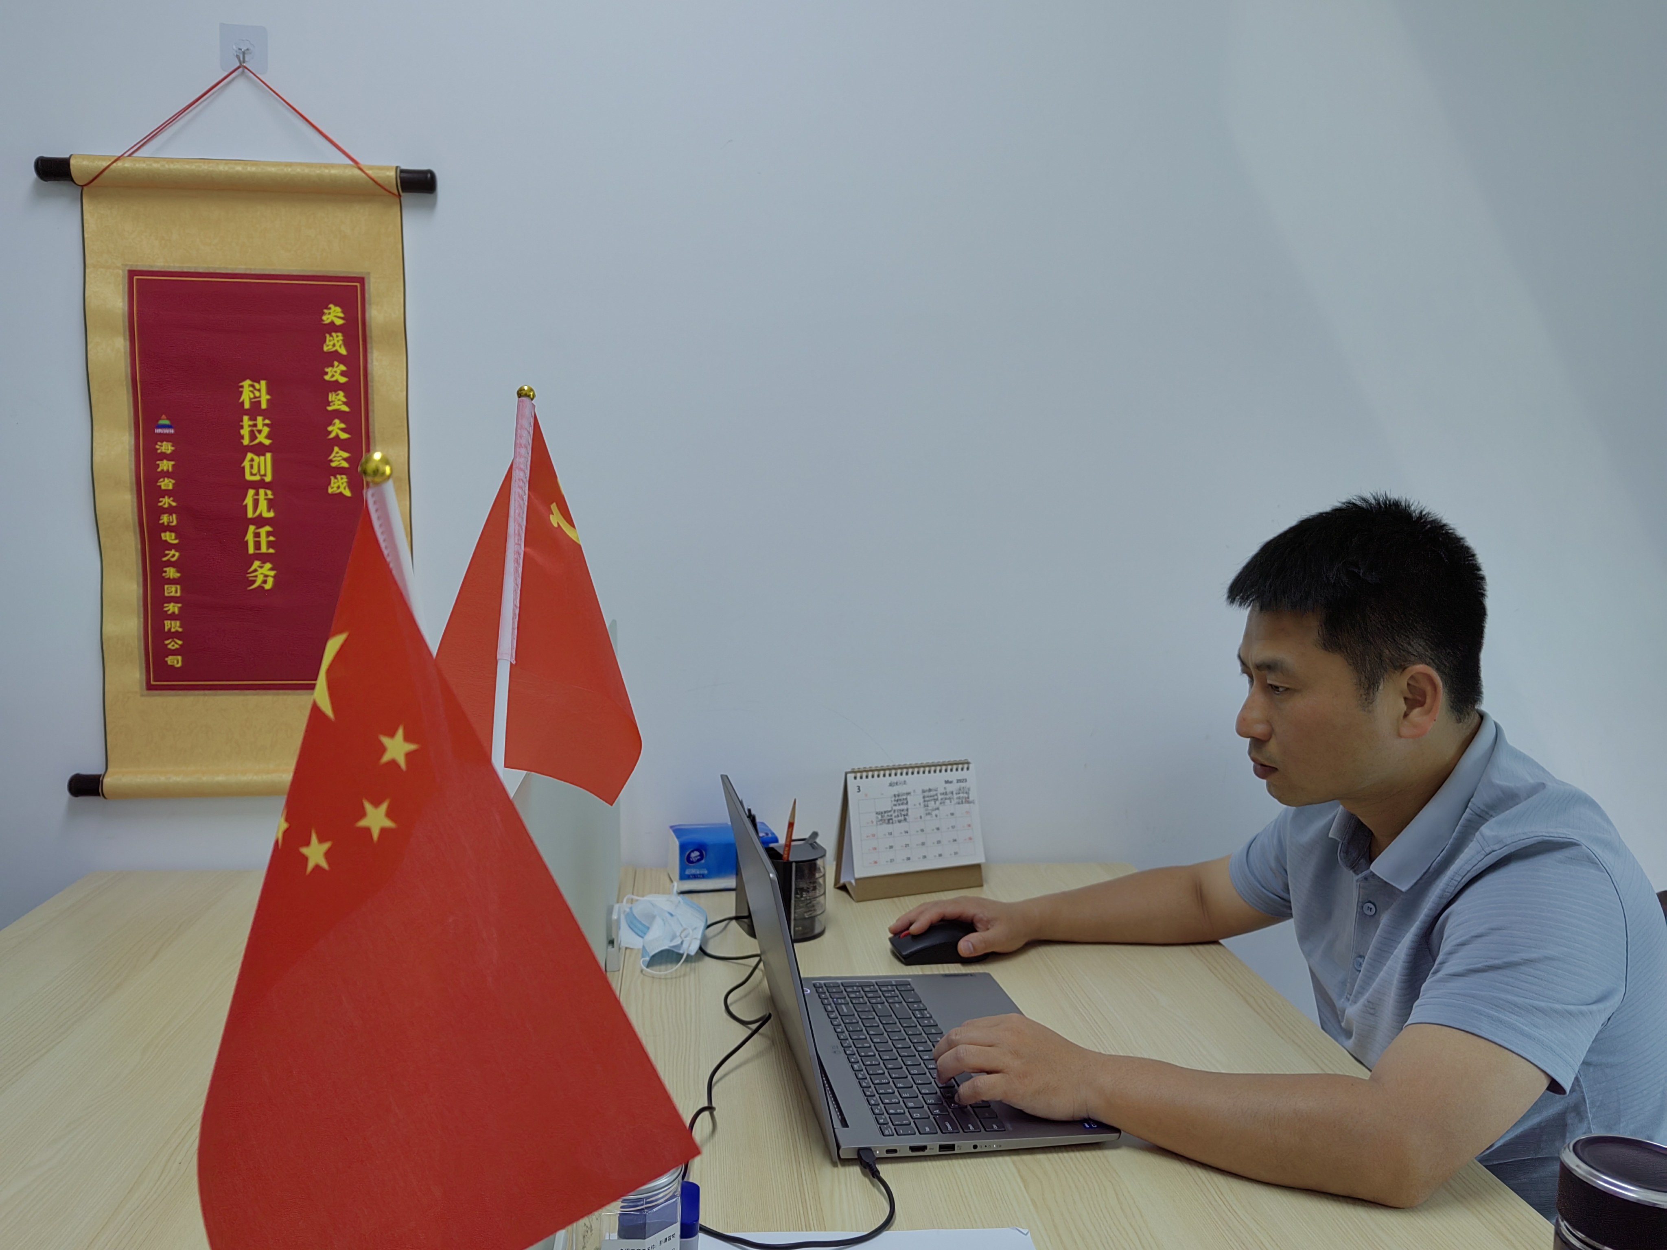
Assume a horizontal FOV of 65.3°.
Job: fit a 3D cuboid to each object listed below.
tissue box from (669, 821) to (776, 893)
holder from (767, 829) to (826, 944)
[{"bbox_3d":[-0.150,0.318,1.788,0.137,0.067,0.095,0,6,-14],"label":"tissue box"},{"bbox_3d":[-0.063,0.317,1.608,0.107,0.110,0.104,0,6,-7],"label":"holder"}]

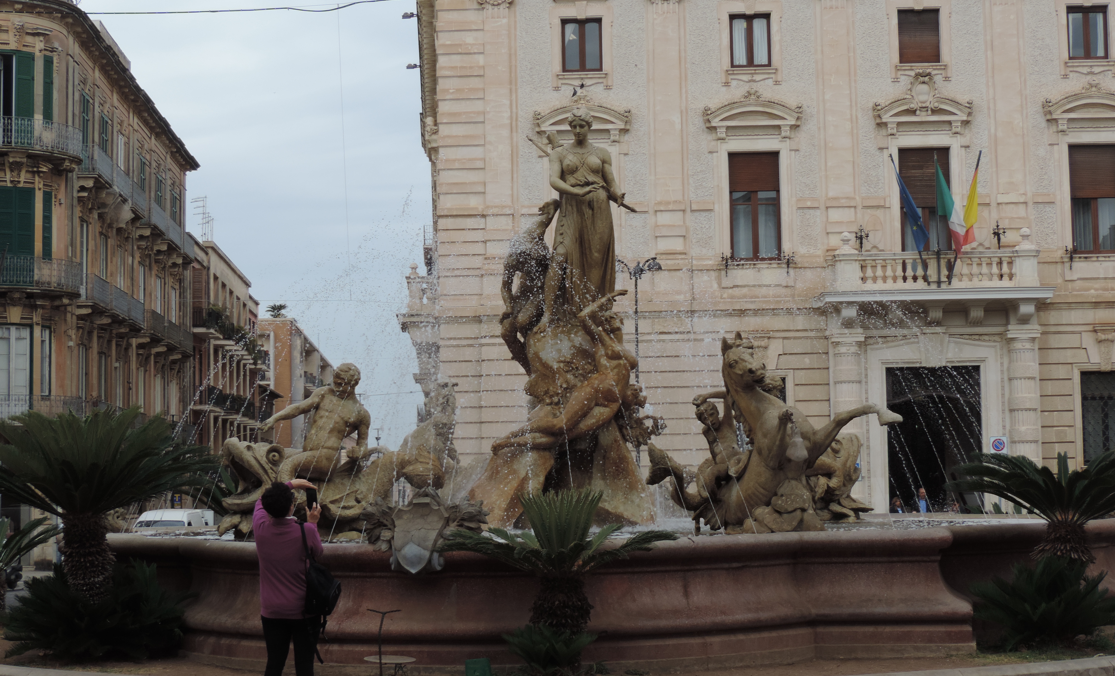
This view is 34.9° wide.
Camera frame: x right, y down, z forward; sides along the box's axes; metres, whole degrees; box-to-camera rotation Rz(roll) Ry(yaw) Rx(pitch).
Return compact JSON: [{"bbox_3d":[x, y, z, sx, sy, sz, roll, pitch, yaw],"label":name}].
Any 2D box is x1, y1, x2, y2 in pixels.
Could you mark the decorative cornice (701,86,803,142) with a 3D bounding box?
[{"bbox_3d":[5.013,-5.738,45.409,2.582,1.382,0.500,-1,-5,2],"label":"decorative cornice"}]

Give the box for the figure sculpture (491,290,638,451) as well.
[{"bbox_3d":[0.077,0.345,18.440,1.350,1.660,0.800,2,-6,-30],"label":"figure sculpture"}]

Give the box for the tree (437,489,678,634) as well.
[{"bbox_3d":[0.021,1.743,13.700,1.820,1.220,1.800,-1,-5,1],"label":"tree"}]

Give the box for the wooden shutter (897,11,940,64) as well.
[{"bbox_3d":[9.361,-7.789,45.848,1.086,1.423,0.080,-1,-5,2],"label":"wooden shutter"}]

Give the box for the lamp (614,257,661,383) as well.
[{"bbox_3d":[1.805,1.618,39.005,1.120,6.914,0.400,-1,-5,-2],"label":"lamp"}]

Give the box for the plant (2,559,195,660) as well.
[{"bbox_3d":[-4.083,2.417,15.755,1.712,0.891,1.500,-1,-5,0],"label":"plant"}]

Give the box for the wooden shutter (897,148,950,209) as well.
[{"bbox_3d":[9.419,-4.119,45.527,1.279,1.562,0.080,-1,-5,2],"label":"wooden shutter"}]

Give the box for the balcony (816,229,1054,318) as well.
[{"bbox_3d":[8.951,-1.470,41.801,5.300,2.000,1.550,-1,-5,1],"label":"balcony"}]

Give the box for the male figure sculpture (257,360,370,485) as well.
[{"bbox_3d":[-2.546,0.907,18.600,1.150,1.260,0.800,-2,-5,18],"label":"male figure sculpture"}]

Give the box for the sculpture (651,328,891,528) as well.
[{"bbox_3d":[2.060,0.957,17.200,1.700,1.850,2.100,2,-6,-34],"label":"sculpture"}]

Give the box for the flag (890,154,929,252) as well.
[{"bbox_3d":[8.067,-3.083,40.631,0.860,2.200,0.450,-1,-5,1],"label":"flag"}]

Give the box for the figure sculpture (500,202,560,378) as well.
[{"bbox_3d":[-0.309,-0.561,19.323,0.680,1.910,0.750,0,-5,-12],"label":"figure sculpture"}]

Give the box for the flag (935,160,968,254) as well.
[{"bbox_3d":[8.998,-3.013,40.501,0.700,2.120,0.450,-1,-5,1],"label":"flag"}]

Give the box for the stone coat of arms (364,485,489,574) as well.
[{"bbox_3d":[-1.085,1.561,14.450,1.020,0.690,0.420,-1,-5,3],"label":"stone coat of arms"}]

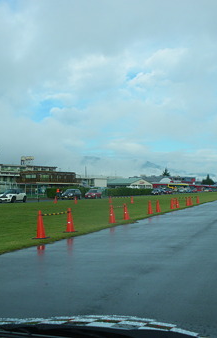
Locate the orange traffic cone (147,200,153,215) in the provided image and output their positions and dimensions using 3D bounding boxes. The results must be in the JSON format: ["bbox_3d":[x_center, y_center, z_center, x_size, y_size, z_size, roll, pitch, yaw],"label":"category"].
[{"bbox_3d":[2.174,1.979,24.100,0.380,0.700,0.380,-1,-3,18],"label":"orange traffic cone"}]

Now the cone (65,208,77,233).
[{"bbox_3d":[-1.111,1.507,13.750,0.390,0.700,0.390,0,-3,0],"label":"cone"}]

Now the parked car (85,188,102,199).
[{"bbox_3d":[-2.140,3.690,68.900,1.690,1.420,3.750,-1,-3,15],"label":"parked car"}]

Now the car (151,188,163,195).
[{"bbox_3d":[11.251,5.370,109.000,1.700,1.450,3.800,-1,-3,17],"label":"car"}]

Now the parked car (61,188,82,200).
[{"bbox_3d":[-4.700,3.250,59.300,1.690,1.430,3.800,-1,-3,16],"label":"parked car"}]

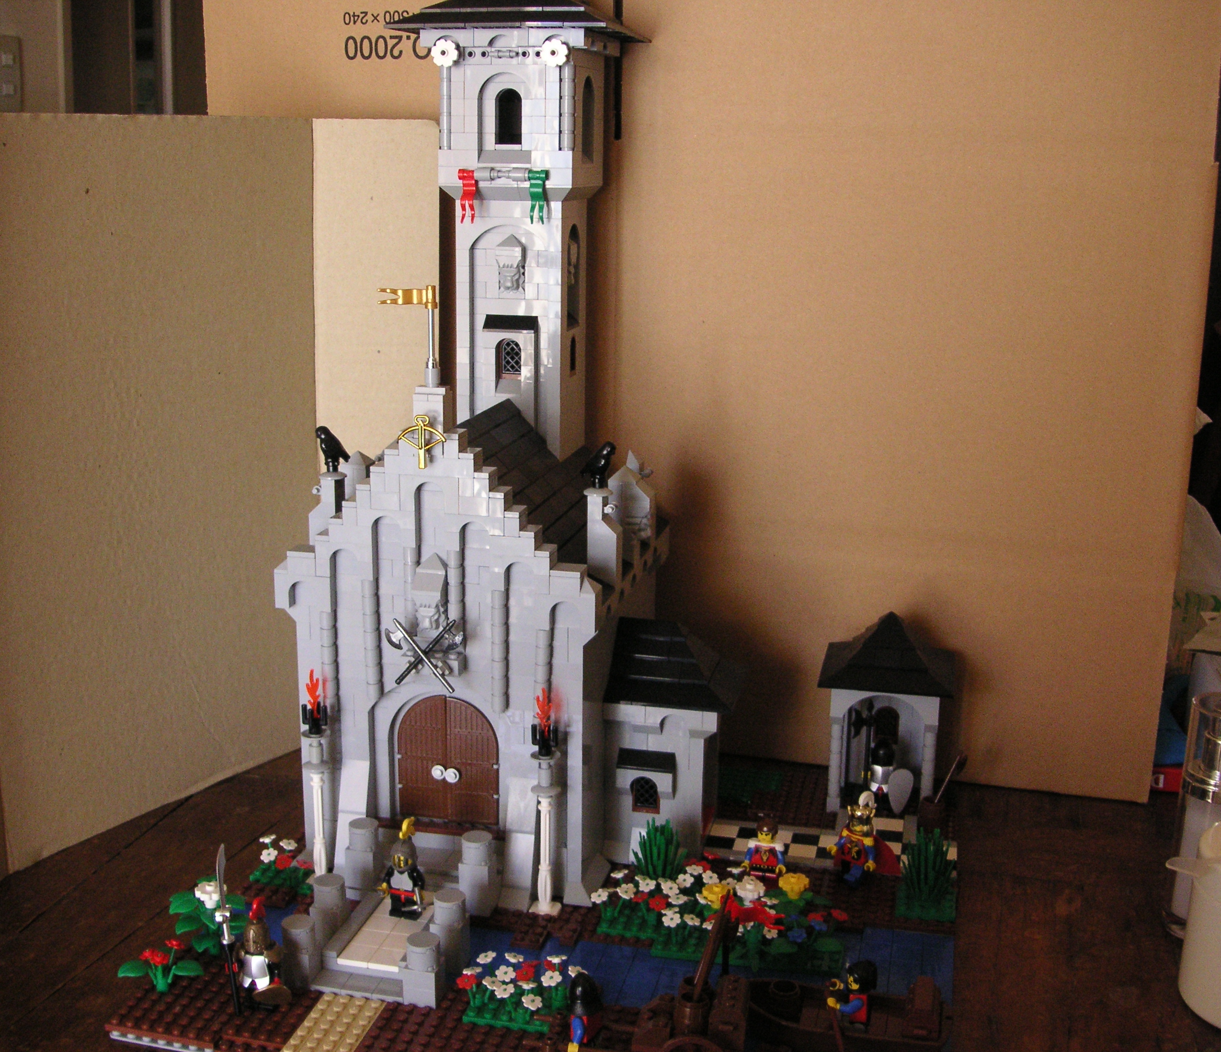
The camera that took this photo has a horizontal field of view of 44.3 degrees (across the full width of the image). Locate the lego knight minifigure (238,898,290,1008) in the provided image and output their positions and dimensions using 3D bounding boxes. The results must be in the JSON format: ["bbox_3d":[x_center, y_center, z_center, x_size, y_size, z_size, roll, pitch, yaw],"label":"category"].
[{"bbox_3d":[-0.166,0.206,0.719,0.030,0.056,0.017,4,14,12],"label":"lego knight minifigure"}]

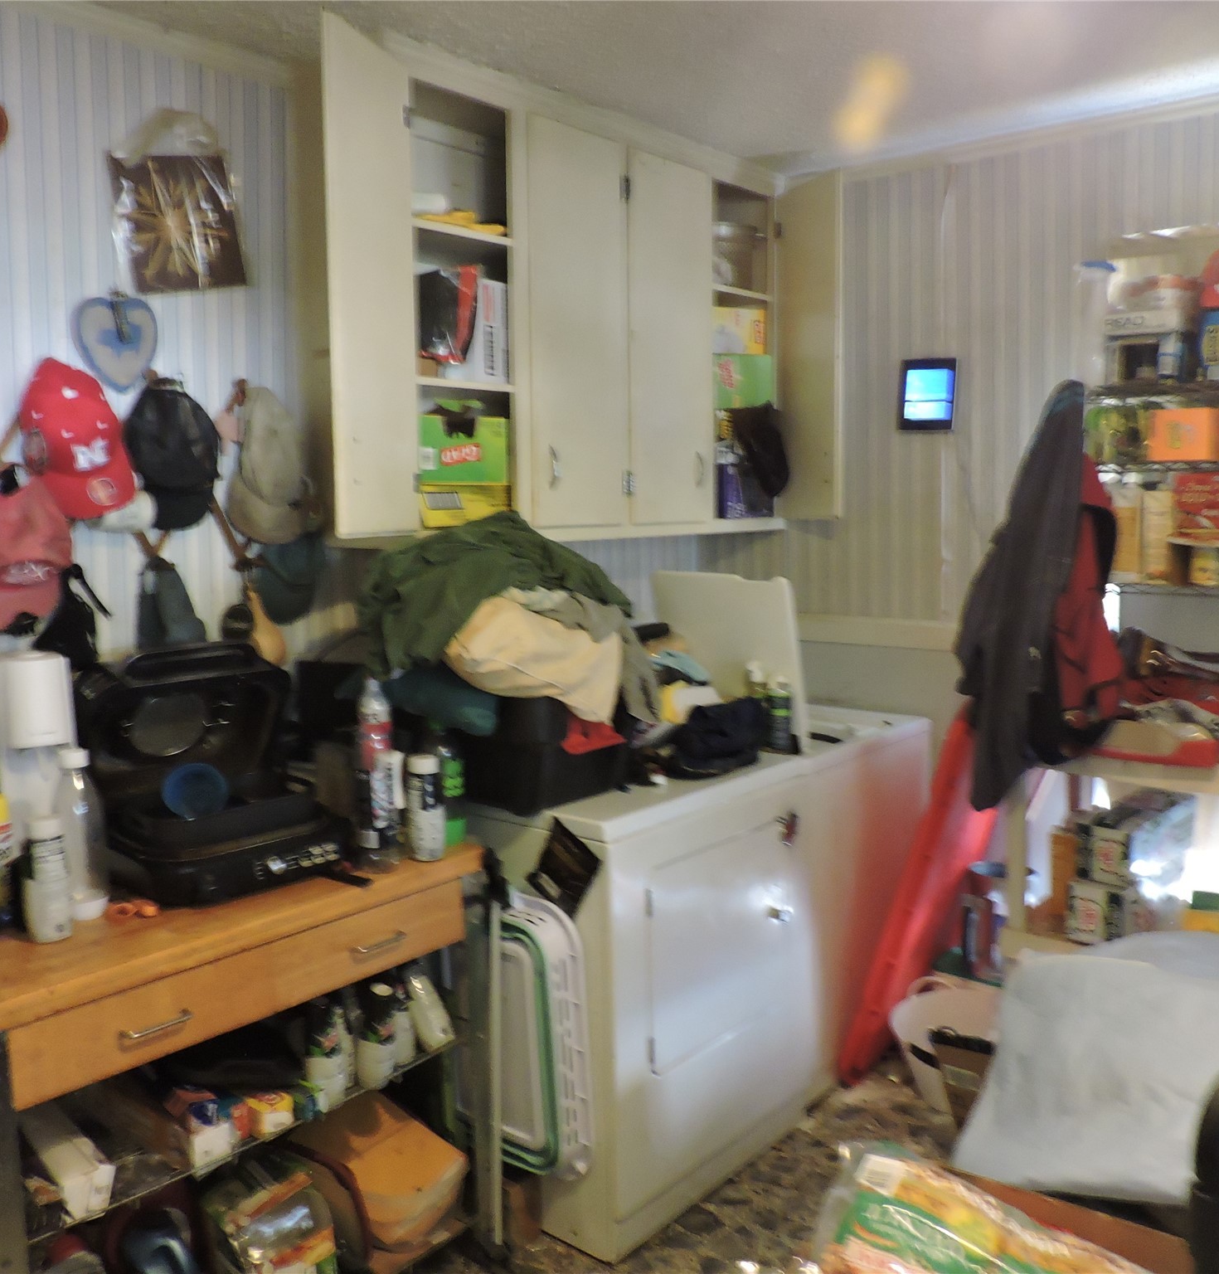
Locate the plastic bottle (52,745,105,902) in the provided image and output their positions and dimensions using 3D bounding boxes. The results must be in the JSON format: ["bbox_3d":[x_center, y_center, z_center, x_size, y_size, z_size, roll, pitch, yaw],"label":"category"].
[{"bbox_3d":[-0.896,0.325,1.986,0.088,0.280,0.088,6,9,40],"label":"plastic bottle"}]

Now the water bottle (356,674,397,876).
[{"bbox_3d":[-0.429,0.251,2.157,0.075,0.345,0.075,-1,6,0],"label":"water bottle"}]

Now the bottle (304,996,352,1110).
[{"bbox_3d":[-0.501,0.725,2.086,0.074,0.198,0.074,-2,7,-14],"label":"bottle"}]

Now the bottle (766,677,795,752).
[{"bbox_3d":[0.422,0.191,2.902,0.070,0.184,0.070,-1,6,0],"label":"bottle"}]

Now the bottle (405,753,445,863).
[{"bbox_3d":[-0.356,0.327,2.279,0.072,0.200,0.072,-1,7,-9],"label":"bottle"}]

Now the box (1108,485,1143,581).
[{"bbox_3d":[1.198,-0.236,2.682,0.070,0.206,0.125,6,9,40],"label":"box"}]

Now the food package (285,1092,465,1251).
[{"bbox_3d":[-0.487,1.129,2.482,0.370,0.135,0.230,6,9,40],"label":"food package"}]

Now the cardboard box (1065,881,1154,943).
[{"bbox_3d":[1.234,0.626,2.860,0.132,0.130,0.340,4,7,39],"label":"cardboard box"}]

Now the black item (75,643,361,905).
[{"bbox_3d":[-0.748,0.238,2.245,0.385,0.390,0.370,-6,9,-41],"label":"black item"}]

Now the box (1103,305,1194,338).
[{"bbox_3d":[1.274,-0.732,2.787,0.166,0.053,0.150,5,8,38],"label":"box"}]

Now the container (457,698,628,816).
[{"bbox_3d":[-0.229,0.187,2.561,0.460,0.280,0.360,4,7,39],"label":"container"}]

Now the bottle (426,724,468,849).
[{"bbox_3d":[-0.323,0.281,2.309,0.083,0.250,0.083,-1,6,0],"label":"bottle"}]

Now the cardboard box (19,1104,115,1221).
[{"bbox_3d":[-0.888,0.830,1.893,0.065,0.066,0.300,-7,9,-41],"label":"cardboard box"}]

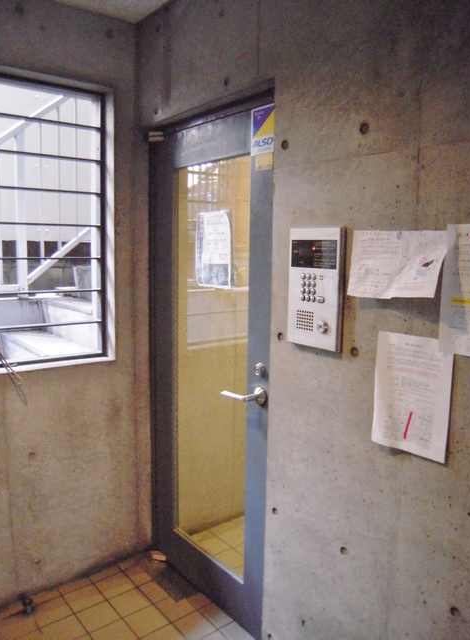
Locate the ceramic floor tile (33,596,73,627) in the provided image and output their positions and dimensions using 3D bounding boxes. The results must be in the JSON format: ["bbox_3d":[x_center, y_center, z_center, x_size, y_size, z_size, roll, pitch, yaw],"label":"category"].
[{"bbox_3d":[-0.766,1.224,2.163,0.139,0.010,0.139,-5,9,-38],"label":"ceramic floor tile"}]

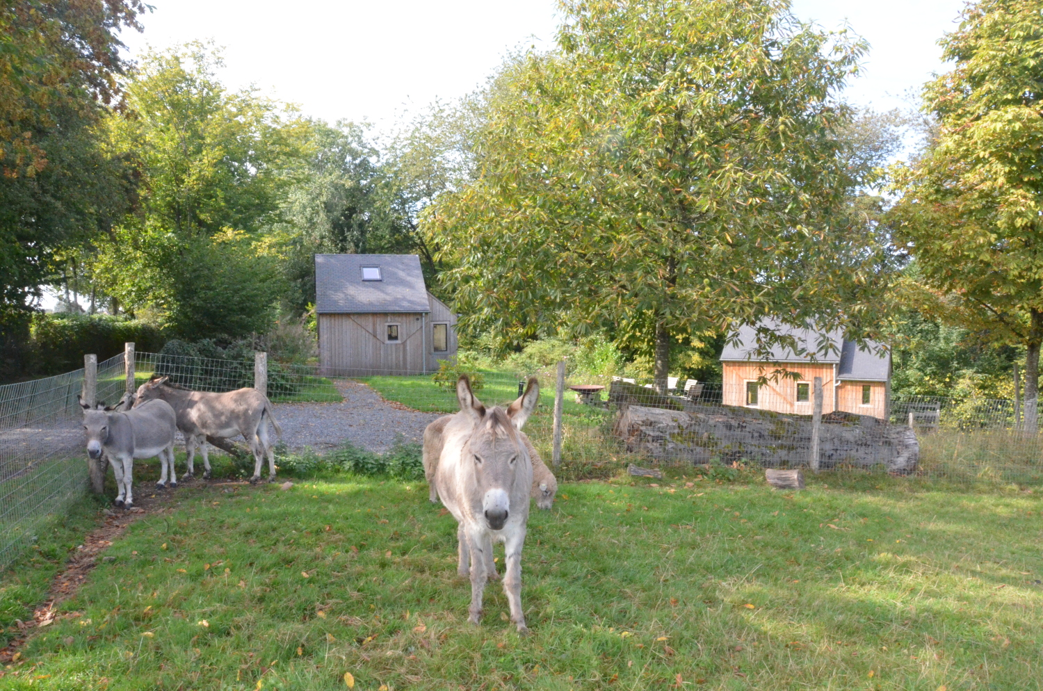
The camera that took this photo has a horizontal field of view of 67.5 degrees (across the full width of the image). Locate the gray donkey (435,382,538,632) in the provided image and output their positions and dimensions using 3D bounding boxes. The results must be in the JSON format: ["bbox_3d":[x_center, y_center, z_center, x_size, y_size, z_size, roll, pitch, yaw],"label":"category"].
[{"bbox_3d":[-0.205,0.815,4.416,0.500,1.320,1.450,-1,2,-9],"label":"gray donkey"}]

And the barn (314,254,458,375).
[{"bbox_3d":[-5.977,-1.426,35.026,5.800,5.120,6.200,-1,2,-10],"label":"barn"}]

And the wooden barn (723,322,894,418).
[{"bbox_3d":[11.993,0.727,32.534,6.000,4.900,5.400,1,3,28],"label":"wooden barn"}]

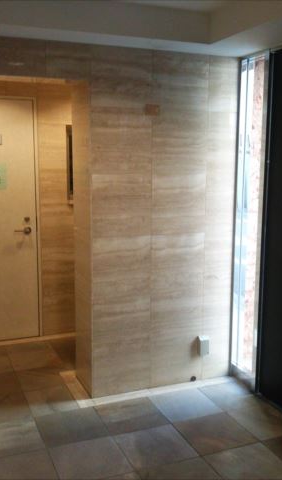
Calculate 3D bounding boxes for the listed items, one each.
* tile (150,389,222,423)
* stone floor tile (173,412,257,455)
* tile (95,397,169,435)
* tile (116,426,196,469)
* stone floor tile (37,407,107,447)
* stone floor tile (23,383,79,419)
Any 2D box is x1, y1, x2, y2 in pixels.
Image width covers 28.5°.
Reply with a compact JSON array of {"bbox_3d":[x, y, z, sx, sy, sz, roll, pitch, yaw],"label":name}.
[{"bbox_3d":[0.308,1.133,3.789,0.400,0.015,0.397,-4,11,-21],"label":"tile"},{"bbox_3d":[0.454,1.197,3.425,0.400,0.015,0.397,-4,11,-21],"label":"stone floor tile"},{"bbox_3d":[-0.064,1.158,3.643,0.400,0.015,0.397,-4,11,-21],"label":"tile"},{"bbox_3d":[0.083,1.222,3.280,0.400,0.015,0.397,-4,11,-21],"label":"tile"},{"bbox_3d":[-0.436,1.183,3.498,0.400,0.015,0.397,-4,11,-21],"label":"stone floor tile"},{"bbox_3d":[-0.626,1.122,3.844,0.307,0.015,0.397,-4,11,-21],"label":"stone floor tile"}]

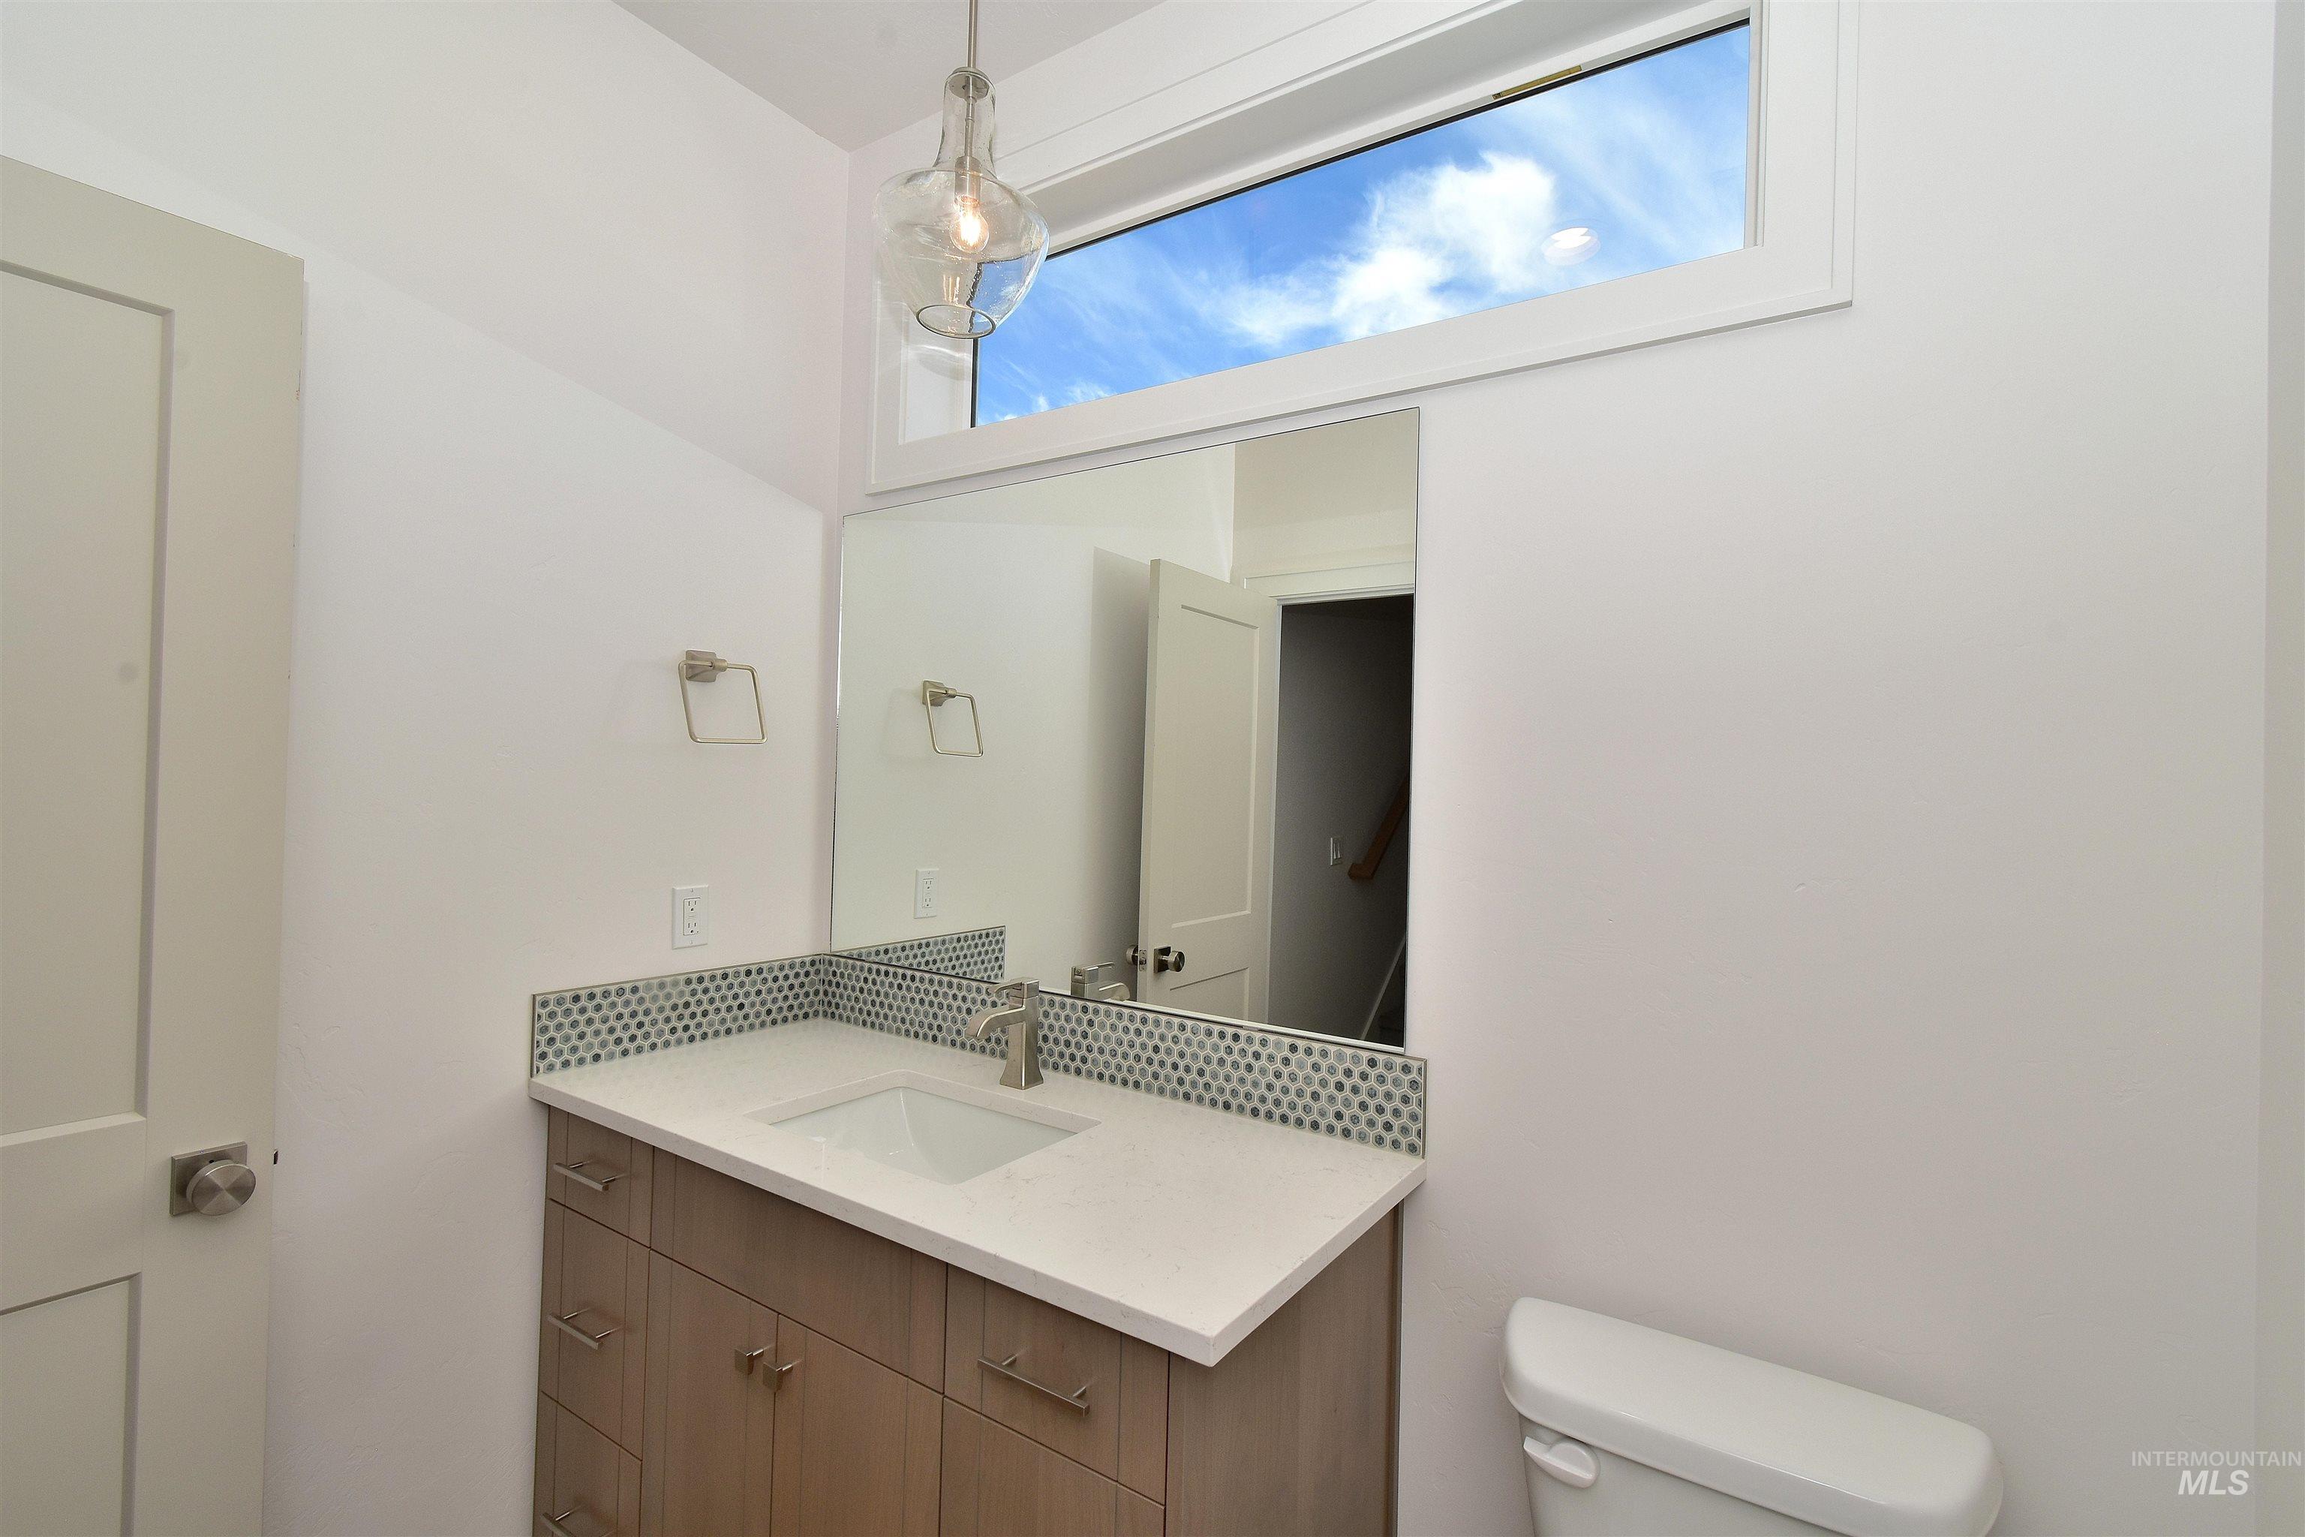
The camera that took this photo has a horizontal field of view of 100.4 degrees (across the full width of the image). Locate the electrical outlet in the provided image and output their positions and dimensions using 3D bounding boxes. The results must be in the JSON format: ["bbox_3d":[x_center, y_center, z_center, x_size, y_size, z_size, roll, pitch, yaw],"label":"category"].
[{"bbox_3d":[-0.861,0.276,1.794,0.007,0.114,0.070,0,-2,34],"label":"electrical outlet"}]

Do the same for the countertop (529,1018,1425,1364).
[{"bbox_3d":[-0.324,0.527,1.437,1.295,0.030,0.561,0,-2,34],"label":"countertop"}]

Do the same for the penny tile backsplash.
[{"bbox_3d":[-0.323,0.447,1.438,1.295,0.132,0.566,0,-2,34],"label":"penny tile backsplash"}]

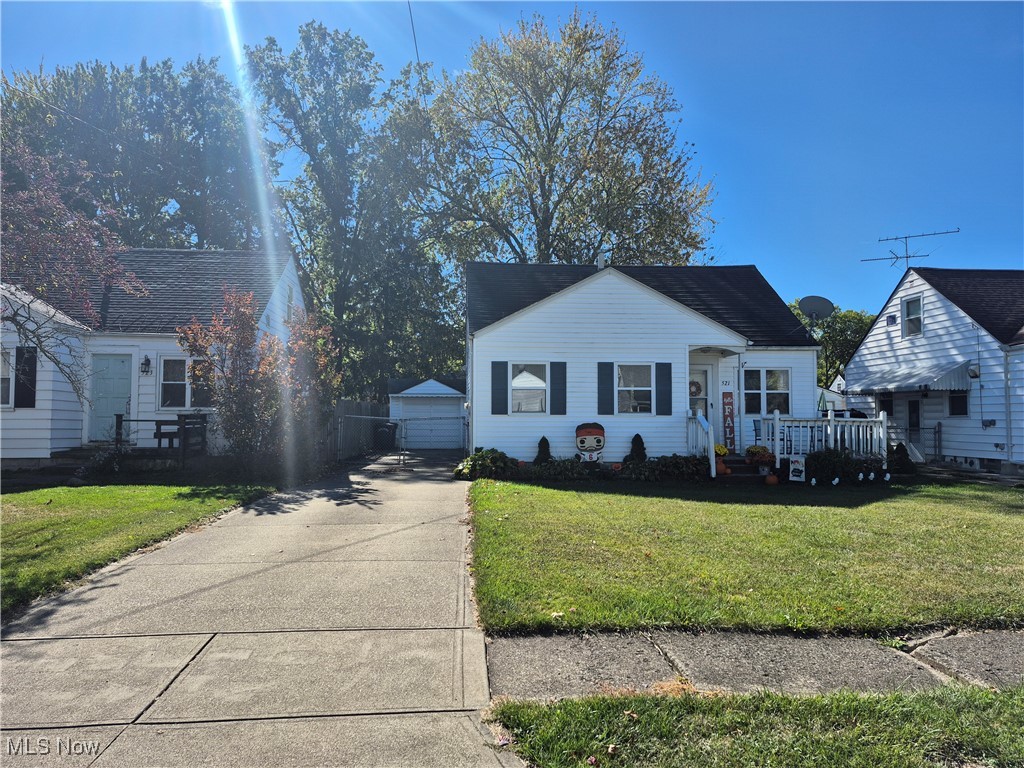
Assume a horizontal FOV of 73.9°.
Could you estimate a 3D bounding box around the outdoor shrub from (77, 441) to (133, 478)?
[{"bbox_3d":[-8.265,1.541,13.800,1.100,0.750,0.900,0,-3,-5],"label":"outdoor shrub"}]

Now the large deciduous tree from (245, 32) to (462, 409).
[{"bbox_3d":[-6.504,-6.116,27.594,9.000,17.540,8.500,0,-3,-5],"label":"large deciduous tree"}]

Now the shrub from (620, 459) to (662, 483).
[{"bbox_3d":[2.782,1.849,14.710,0.926,0.512,0.739,0,-3,-4],"label":"shrub"}]

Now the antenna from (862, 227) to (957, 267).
[{"bbox_3d":[12.358,-4.187,21.100,2.400,1.250,1.300,-2,-3,32],"label":"antenna"}]

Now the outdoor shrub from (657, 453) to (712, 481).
[{"bbox_3d":[3.704,1.816,14.801,1.202,0.591,0.788,0,-3,-4],"label":"outdoor shrub"}]

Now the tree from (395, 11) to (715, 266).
[{"bbox_3d":[2.196,-7.715,33.664,15.800,21.200,15.200,0,-3,-4],"label":"tree"}]

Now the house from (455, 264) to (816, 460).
[{"bbox_3d":[2.995,-0.644,19.546,8.599,5.880,8.225,0,-3,-4],"label":"house"}]

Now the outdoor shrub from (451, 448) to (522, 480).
[{"bbox_3d":[-0.547,1.727,14.600,1.400,0.650,1.150,0,-3,-5],"label":"outdoor shrub"}]

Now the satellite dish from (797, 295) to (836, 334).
[{"bbox_3d":[7.645,-1.735,17.056,0.910,0.940,0.580,-1,-3,12],"label":"satellite dish"}]

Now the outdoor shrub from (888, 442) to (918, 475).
[{"bbox_3d":[9.159,1.764,16.000,0.720,0.780,0.700,0,-3,-5],"label":"outdoor shrub"}]

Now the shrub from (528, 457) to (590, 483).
[{"bbox_3d":[1.023,1.840,14.587,1.340,0.512,0.739,0,-3,-4],"label":"shrub"}]

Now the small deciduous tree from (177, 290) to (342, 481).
[{"bbox_3d":[-5.498,-0.035,14.707,3.500,4.000,3.200,0,-3,-5],"label":"small deciduous tree"}]

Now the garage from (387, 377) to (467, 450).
[{"bbox_3d":[-3.511,1.306,31.079,3.510,3.100,5.850,0,-3,-4],"label":"garage"}]

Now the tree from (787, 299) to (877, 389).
[{"bbox_3d":[22.598,-1.063,47.776,7.500,9.670,7.000,0,-3,-5],"label":"tree"}]

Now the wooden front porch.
[{"bbox_3d":[6.377,1.331,15.731,4.500,1.430,2.350,0,-3,-5],"label":"wooden front porch"}]

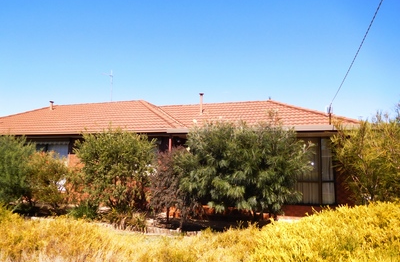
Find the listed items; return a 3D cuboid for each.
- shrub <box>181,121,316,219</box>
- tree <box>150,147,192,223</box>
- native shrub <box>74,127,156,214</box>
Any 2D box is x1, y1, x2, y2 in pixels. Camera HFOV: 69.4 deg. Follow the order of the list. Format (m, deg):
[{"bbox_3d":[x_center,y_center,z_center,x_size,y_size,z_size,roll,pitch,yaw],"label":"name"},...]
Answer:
[{"bbox_3d":[1.370,1.159,8.700,4.000,3.000,2.900,0,-4,0],"label":"shrub"},{"bbox_3d":[-0.839,1.603,8.500,1.250,2.250,1.200,0,-4,0],"label":"tree"},{"bbox_3d":[-2.723,1.258,9.200,2.650,2.750,2.300,0,-4,0],"label":"native shrub"}]

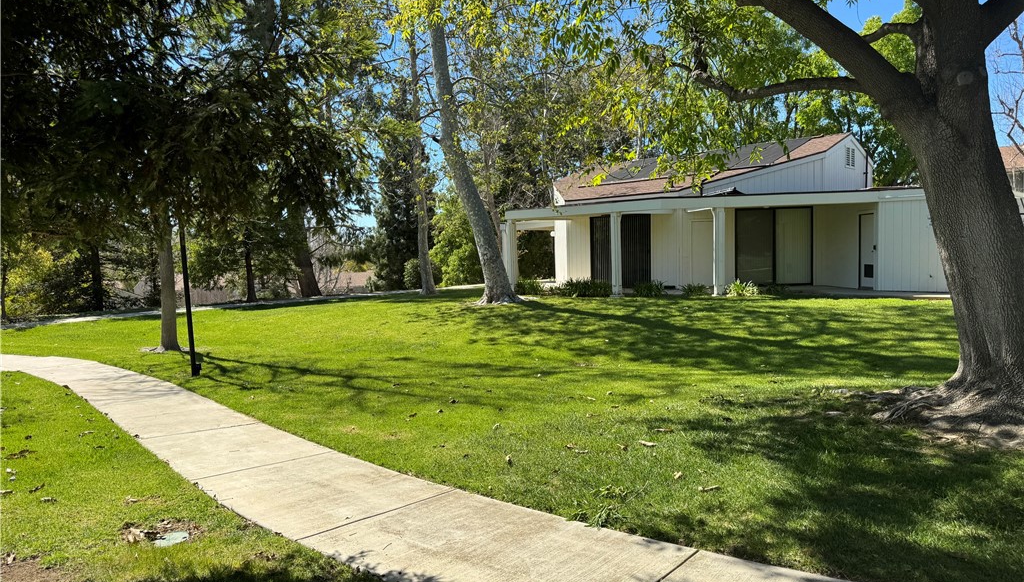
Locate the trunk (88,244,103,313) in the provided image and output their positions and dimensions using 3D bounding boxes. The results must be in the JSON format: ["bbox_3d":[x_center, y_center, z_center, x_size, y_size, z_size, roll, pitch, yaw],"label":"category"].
[{"bbox_3d":[-12.281,-0.398,20.934,0.380,2.050,0.380,-3,4,-30],"label":"trunk"}]

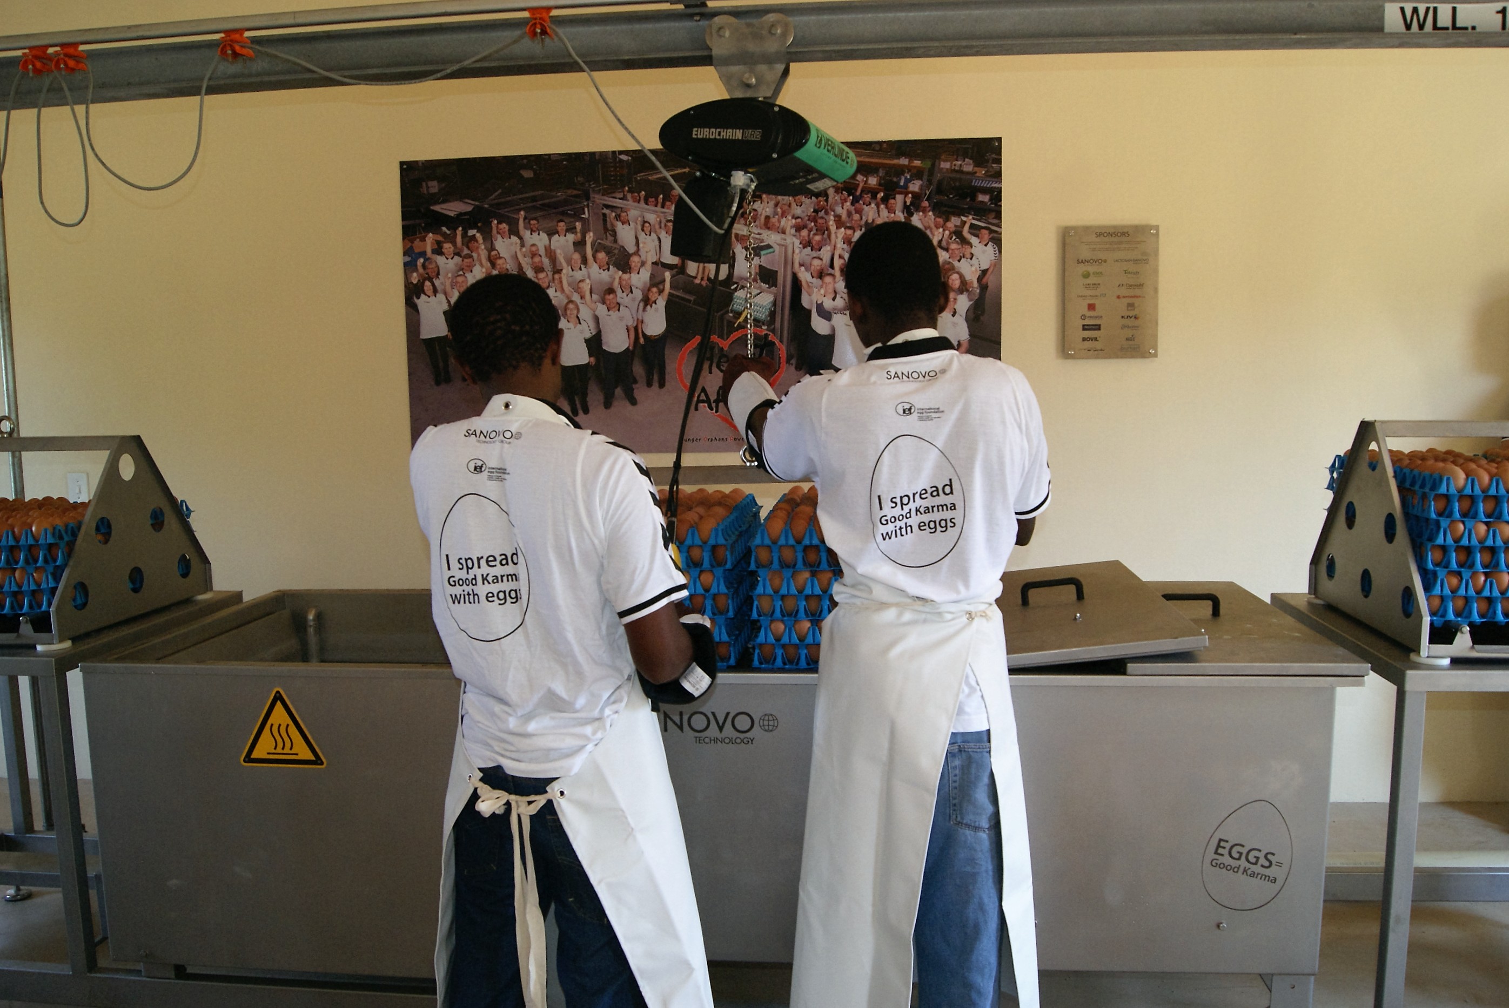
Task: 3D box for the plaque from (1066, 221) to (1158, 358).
[{"bbox_3d":[1.132,-0.672,3.590,0.295,0.418,0.015,0,7,6],"label":"plaque"}]

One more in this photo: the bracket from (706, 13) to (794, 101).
[{"bbox_3d":[-0.008,-0.979,2.459,0.190,0.180,0.150,0,7,6],"label":"bracket"}]

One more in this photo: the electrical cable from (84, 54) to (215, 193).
[{"bbox_3d":[-1.335,-0.847,2.500,0.325,0.310,0.060,0,7,6],"label":"electrical cable"}]

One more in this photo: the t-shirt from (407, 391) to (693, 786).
[{"bbox_3d":[-0.321,0.118,1.756,0.410,0.600,0.310,1,7,12],"label":"t-shirt"}]

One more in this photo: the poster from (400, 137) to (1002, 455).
[{"bbox_3d":[-0.195,-0.667,3.734,1.980,0.990,0.012,0,7,6],"label":"poster"}]

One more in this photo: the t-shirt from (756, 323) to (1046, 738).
[{"bbox_3d":[0.262,0.037,1.942,0.460,0.680,0.330,0,7,11],"label":"t-shirt"}]

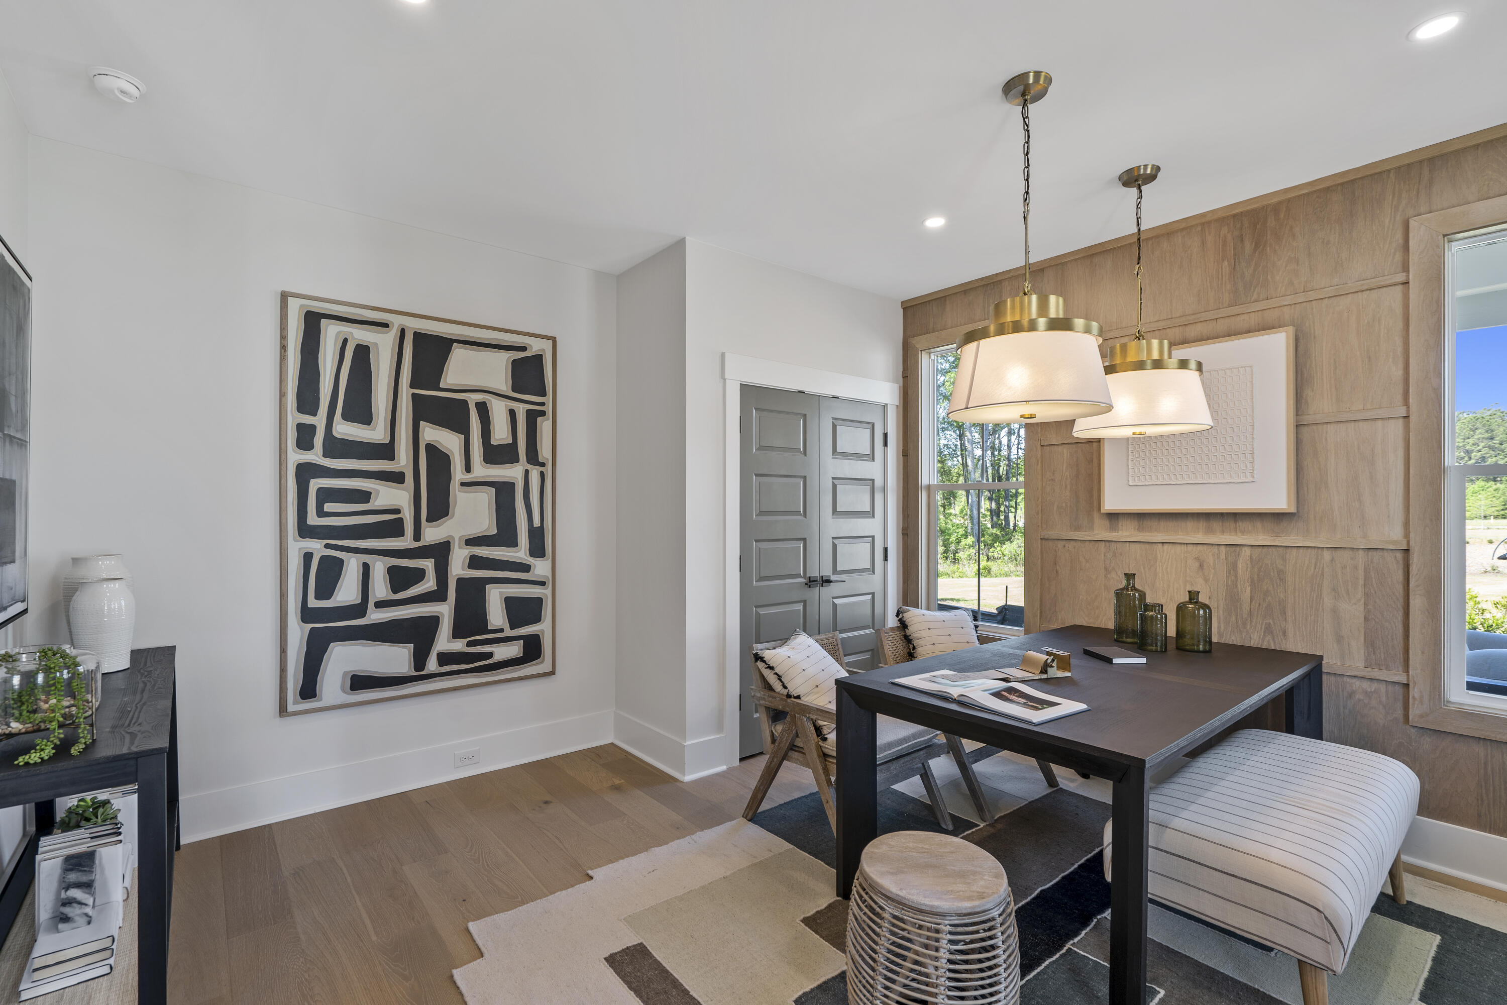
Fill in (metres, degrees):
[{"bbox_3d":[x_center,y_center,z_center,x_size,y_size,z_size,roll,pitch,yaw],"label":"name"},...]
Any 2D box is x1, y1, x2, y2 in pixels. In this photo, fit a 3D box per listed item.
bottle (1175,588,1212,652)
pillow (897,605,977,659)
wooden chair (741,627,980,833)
[{"bbox_3d":[1.892,0.511,2.877,0.126,0.245,0.126,0,-1,-39],"label":"bottle"},{"bbox_3d":[0.999,0.777,3.425,0.501,0.481,0.161,5,-25,-25],"label":"pillow"},{"bbox_3d":[0.405,1.018,2.923,0.630,0.770,0.670,0,0,-38],"label":"wooden chair"}]

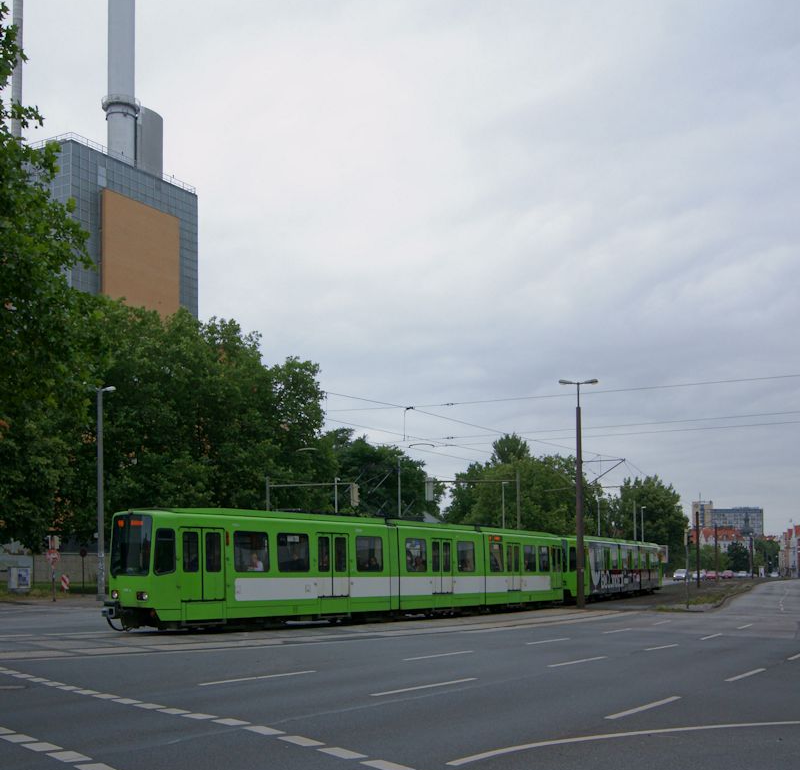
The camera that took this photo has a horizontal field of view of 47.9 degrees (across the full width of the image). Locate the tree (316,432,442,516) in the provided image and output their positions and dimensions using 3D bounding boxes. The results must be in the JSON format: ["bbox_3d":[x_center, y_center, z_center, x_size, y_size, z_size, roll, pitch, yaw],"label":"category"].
[{"bbox_3d":[-2.079,11.877,87.000,12.300,14.860,11.000,0,-10,0],"label":"tree"}]

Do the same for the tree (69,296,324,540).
[{"bbox_3d":[-12.788,3.625,56.000,16.200,18.480,13.500,0,-10,0],"label":"tree"}]

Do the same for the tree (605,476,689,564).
[{"bbox_3d":[30.679,17.915,112.000,10.000,13.270,9.500,0,-10,0],"label":"tree"}]

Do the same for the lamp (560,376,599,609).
[{"bbox_3d":[8.390,4.934,42.300,1.950,10.750,0.450,-4,-11,22],"label":"lamp"}]

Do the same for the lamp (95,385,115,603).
[{"bbox_3d":[-14.003,5.064,42.500,1.000,10.230,0.400,-6,-12,31],"label":"lamp"}]

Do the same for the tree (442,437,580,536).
[{"bbox_3d":[12.360,13.550,98.000,14.800,16.190,13.000,0,-10,0],"label":"tree"}]

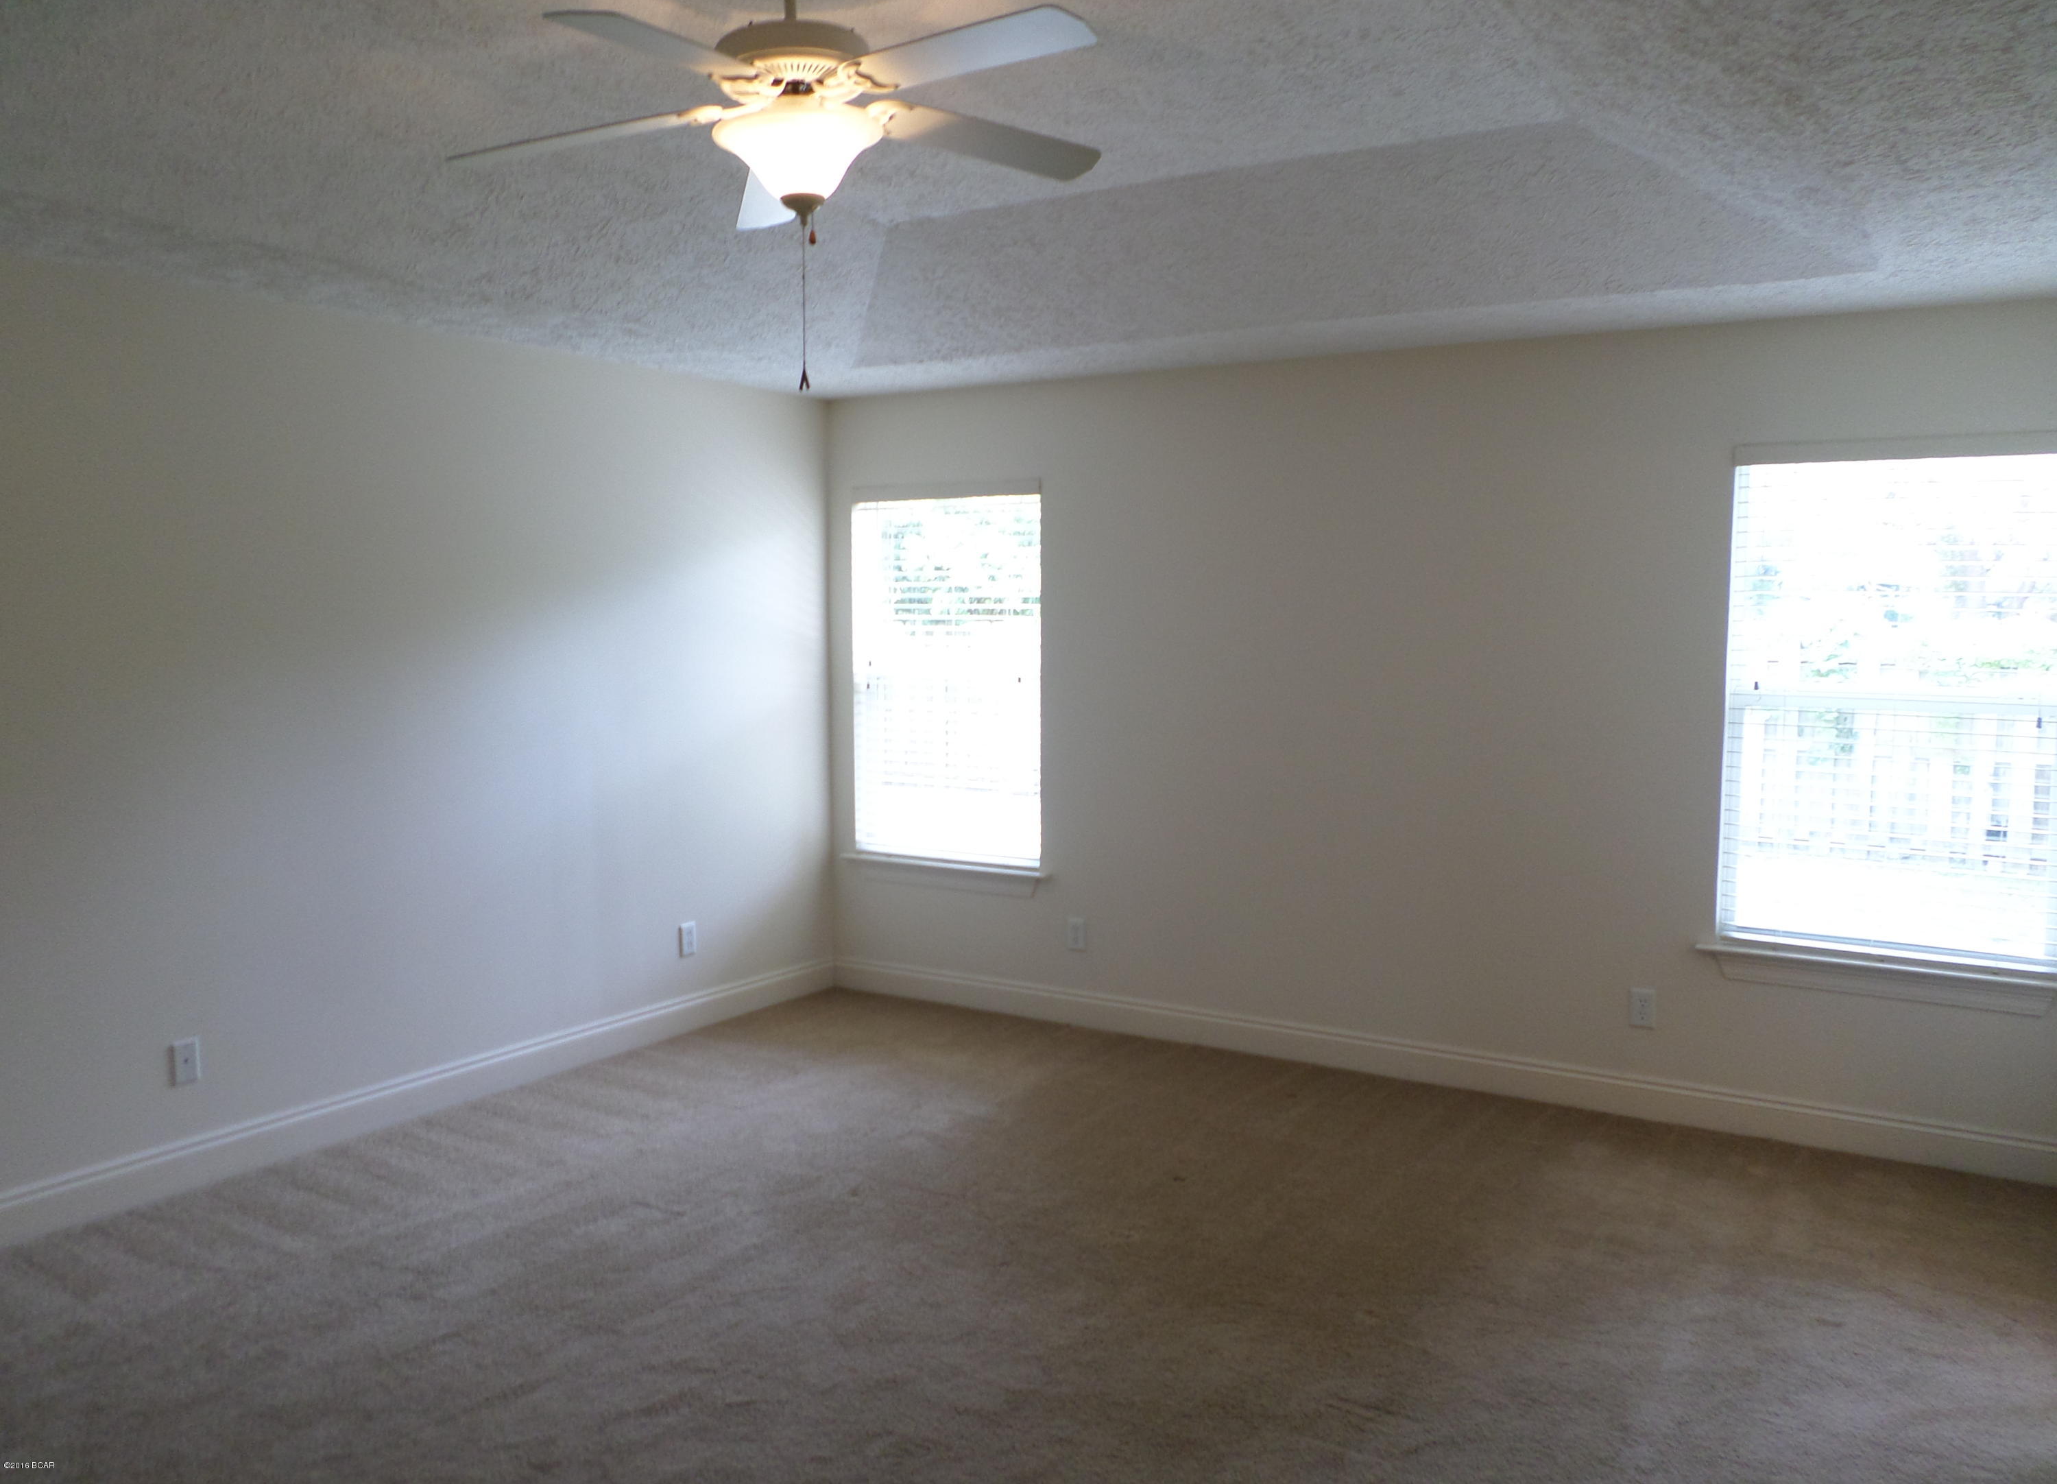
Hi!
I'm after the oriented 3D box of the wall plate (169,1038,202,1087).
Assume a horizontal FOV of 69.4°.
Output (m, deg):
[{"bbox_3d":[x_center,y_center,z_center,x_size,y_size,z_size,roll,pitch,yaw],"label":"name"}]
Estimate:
[{"bbox_3d":[-2.265,0.861,3.997,0.008,0.115,0.071,3,5,32],"label":"wall plate"}]

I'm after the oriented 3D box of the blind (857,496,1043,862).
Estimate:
[{"bbox_3d":[-0.327,-0.263,5.925,0.900,1.500,0.100,3,6,32],"label":"blind"}]

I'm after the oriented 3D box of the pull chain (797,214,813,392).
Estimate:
[{"bbox_3d":[-0.405,-0.794,2.690,0.025,0.325,0.025,0,5,0],"label":"pull chain"}]

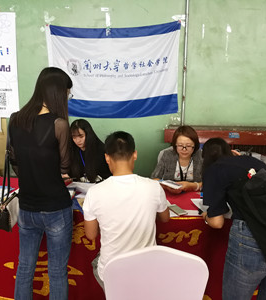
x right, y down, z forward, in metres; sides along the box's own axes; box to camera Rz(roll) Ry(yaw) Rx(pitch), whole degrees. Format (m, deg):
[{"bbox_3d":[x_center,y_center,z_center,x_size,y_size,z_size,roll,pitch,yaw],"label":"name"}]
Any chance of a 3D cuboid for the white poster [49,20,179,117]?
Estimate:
[{"bbox_3d":[-0.293,-1.137,4.525,1.930,1.330,0.060,1,10,6],"label":"white poster"}]

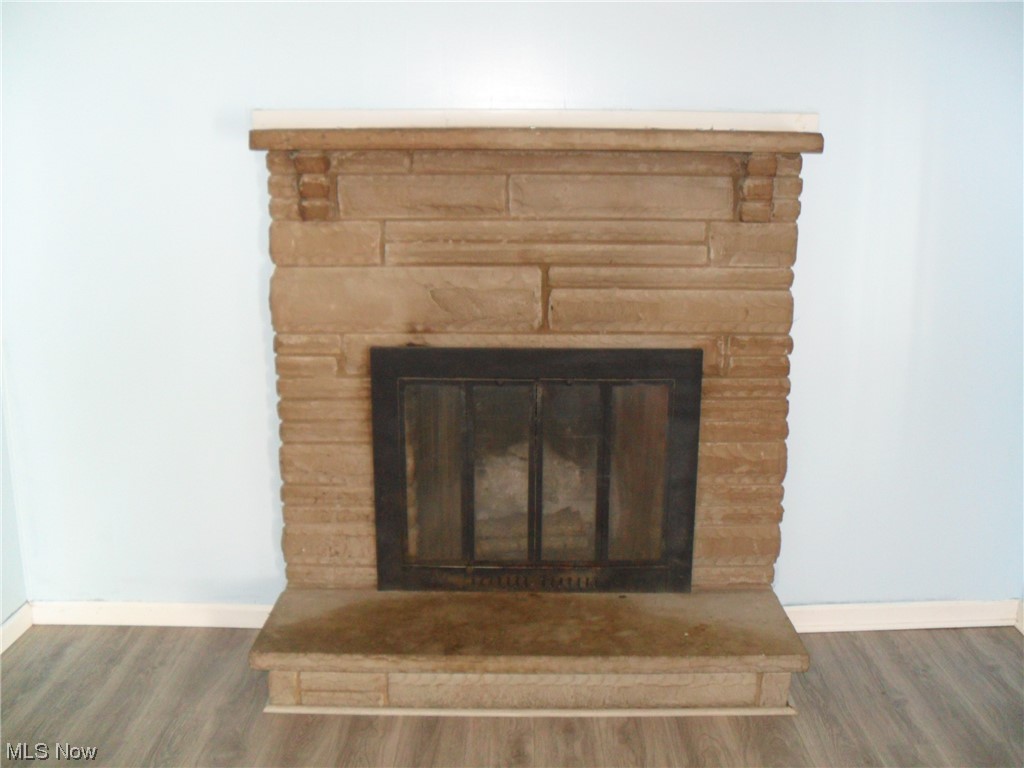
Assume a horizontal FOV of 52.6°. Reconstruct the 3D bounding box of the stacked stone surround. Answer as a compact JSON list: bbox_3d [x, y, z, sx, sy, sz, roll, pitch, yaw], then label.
[{"bbox_3d":[0.063,-0.033,2.943,1.488,1.344,0.265,0,14,0],"label":"stacked stone surround"}]

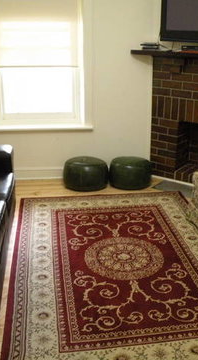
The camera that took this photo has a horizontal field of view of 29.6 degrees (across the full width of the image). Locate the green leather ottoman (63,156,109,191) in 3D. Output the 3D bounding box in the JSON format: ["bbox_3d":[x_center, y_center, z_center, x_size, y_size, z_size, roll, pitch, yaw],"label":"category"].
[{"bbox_3d":[-0.146,-0.084,4.104,0.483,0.278,0.483,-2,22,-6],"label":"green leather ottoman"}]

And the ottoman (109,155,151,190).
[{"bbox_3d":[0.349,-0.096,4.152,0.465,0.270,0.465,-2,22,-6],"label":"ottoman"}]

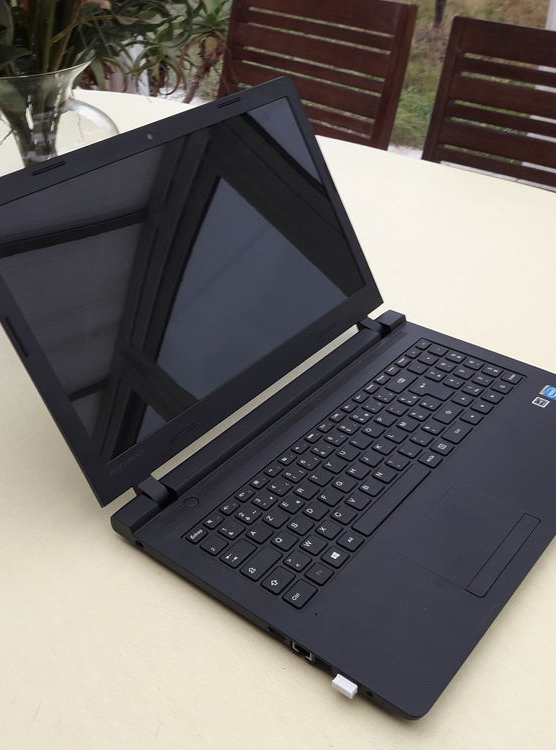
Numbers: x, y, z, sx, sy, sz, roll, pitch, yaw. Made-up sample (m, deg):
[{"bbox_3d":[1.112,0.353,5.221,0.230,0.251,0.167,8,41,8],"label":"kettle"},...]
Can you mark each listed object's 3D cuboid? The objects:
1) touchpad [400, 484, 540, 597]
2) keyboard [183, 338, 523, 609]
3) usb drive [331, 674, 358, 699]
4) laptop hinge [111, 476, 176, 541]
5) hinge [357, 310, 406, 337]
[{"bbox_3d":[0.137,0.116,0.587,0.071,0.002,0.091,24,42,32],"label":"touchpad"},{"bbox_3d":[0.079,0.060,0.669,0.109,0.006,0.339,24,42,32],"label":"keyboard"},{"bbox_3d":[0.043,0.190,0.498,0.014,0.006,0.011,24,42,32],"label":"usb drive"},{"bbox_3d":[-0.101,0.101,0.618,0.028,0.016,0.049,24,42,32],"label":"laptop hinge"},{"bbox_3d":[0.107,-0.051,0.826,0.028,0.016,0.047,24,42,32],"label":"hinge"}]

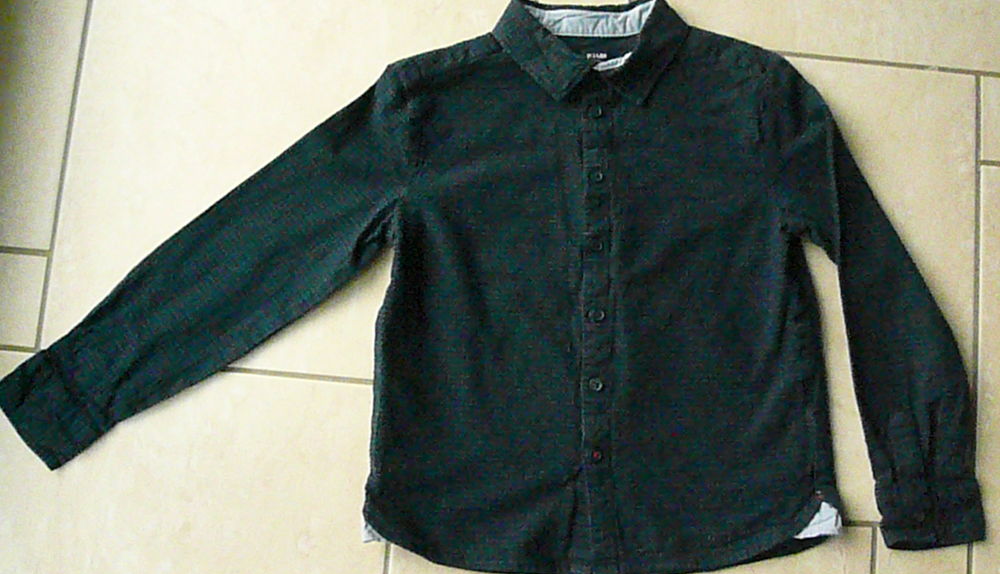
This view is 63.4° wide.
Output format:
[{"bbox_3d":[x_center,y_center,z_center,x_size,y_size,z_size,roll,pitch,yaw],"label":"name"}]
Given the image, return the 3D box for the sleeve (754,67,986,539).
[{"bbox_3d":[0.277,0.002,0.614,0.100,0.028,0.397,-16,84,-2],"label":"sleeve"}]

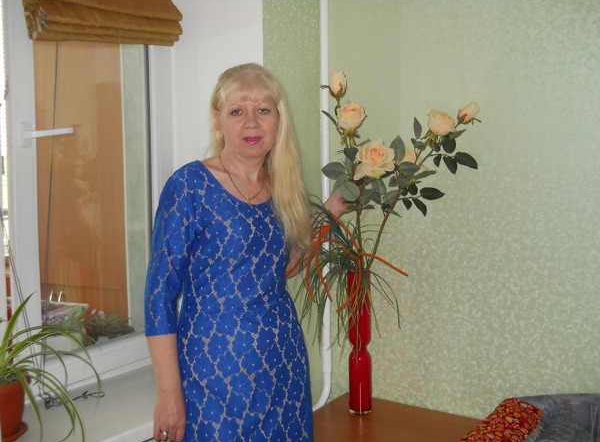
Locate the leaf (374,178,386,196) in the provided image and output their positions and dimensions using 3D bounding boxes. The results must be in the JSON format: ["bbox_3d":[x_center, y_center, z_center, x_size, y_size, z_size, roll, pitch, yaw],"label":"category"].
[{"bbox_3d":[0.209,-0.089,1.860,0.033,0.050,0.016,6,0,6],"label":"leaf"}]

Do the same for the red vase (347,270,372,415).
[{"bbox_3d":[0.163,0.328,1.926,0.062,0.381,0.062,0,4,5],"label":"red vase"}]

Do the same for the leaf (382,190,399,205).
[{"bbox_3d":[0.265,-0.070,2.060,0.059,0.032,0.022,-33,0,7],"label":"leaf"}]

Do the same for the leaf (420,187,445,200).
[{"bbox_3d":[0.381,-0.078,2.040,0.073,0.036,0.020,4,5,10],"label":"leaf"}]

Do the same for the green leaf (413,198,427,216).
[{"bbox_3d":[0.310,-0.035,1.850,0.024,0.057,0.015,-36,0,8],"label":"green leaf"}]

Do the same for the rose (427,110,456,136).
[{"bbox_3d":[0.408,-0.281,2.050,0.082,0.077,0.078,22,8,8],"label":"rose"}]

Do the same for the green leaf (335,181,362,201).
[{"bbox_3d":[0.128,-0.078,1.840,0.072,0.043,0.016,41,4,0],"label":"green leaf"}]

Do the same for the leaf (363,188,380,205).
[{"bbox_3d":[0.207,-0.071,2.060,0.051,0.047,0.024,0,4,6],"label":"leaf"}]

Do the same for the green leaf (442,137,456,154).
[{"bbox_3d":[0.384,-0.196,1.820,0.035,0.049,0.016,-2,0,12],"label":"green leaf"}]

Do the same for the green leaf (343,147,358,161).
[{"bbox_3d":[0.134,-0.174,1.850,0.039,0.035,0.022,-4,0,5],"label":"green leaf"}]

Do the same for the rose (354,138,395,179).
[{"bbox_3d":[0.194,-0.161,1.840,0.104,0.100,0.080,-4,-18,5],"label":"rose"}]

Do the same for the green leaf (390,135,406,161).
[{"bbox_3d":[0.285,-0.212,2.060,0.044,0.076,0.020,-3,4,8],"label":"green leaf"}]

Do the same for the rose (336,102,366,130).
[{"bbox_3d":[0.136,-0.274,1.860,0.074,0.068,0.072,0,22,0],"label":"rose"}]

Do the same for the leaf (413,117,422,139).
[{"bbox_3d":[0.303,-0.239,1.840,0.025,0.058,0.015,-9,0,10],"label":"leaf"}]

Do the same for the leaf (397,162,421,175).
[{"bbox_3d":[0.316,-0.151,2.050,0.066,0.037,0.026,2,5,9],"label":"leaf"}]

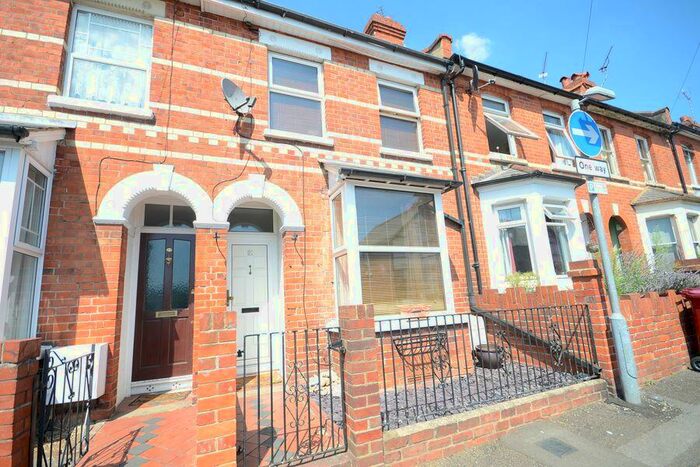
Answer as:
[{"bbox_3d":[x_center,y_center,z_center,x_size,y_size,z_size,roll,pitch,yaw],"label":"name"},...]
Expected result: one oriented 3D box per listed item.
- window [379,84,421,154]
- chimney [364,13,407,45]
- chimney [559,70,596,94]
[{"bbox_3d":[0.923,-2.137,5.398,0.870,1.360,0.120,1,-11,-23],"label":"window"},{"bbox_3d":[1.015,-5.368,8.630,1.000,1.450,0.900,1,-11,-23],"label":"chimney"},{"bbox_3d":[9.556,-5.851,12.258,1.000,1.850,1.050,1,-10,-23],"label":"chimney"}]

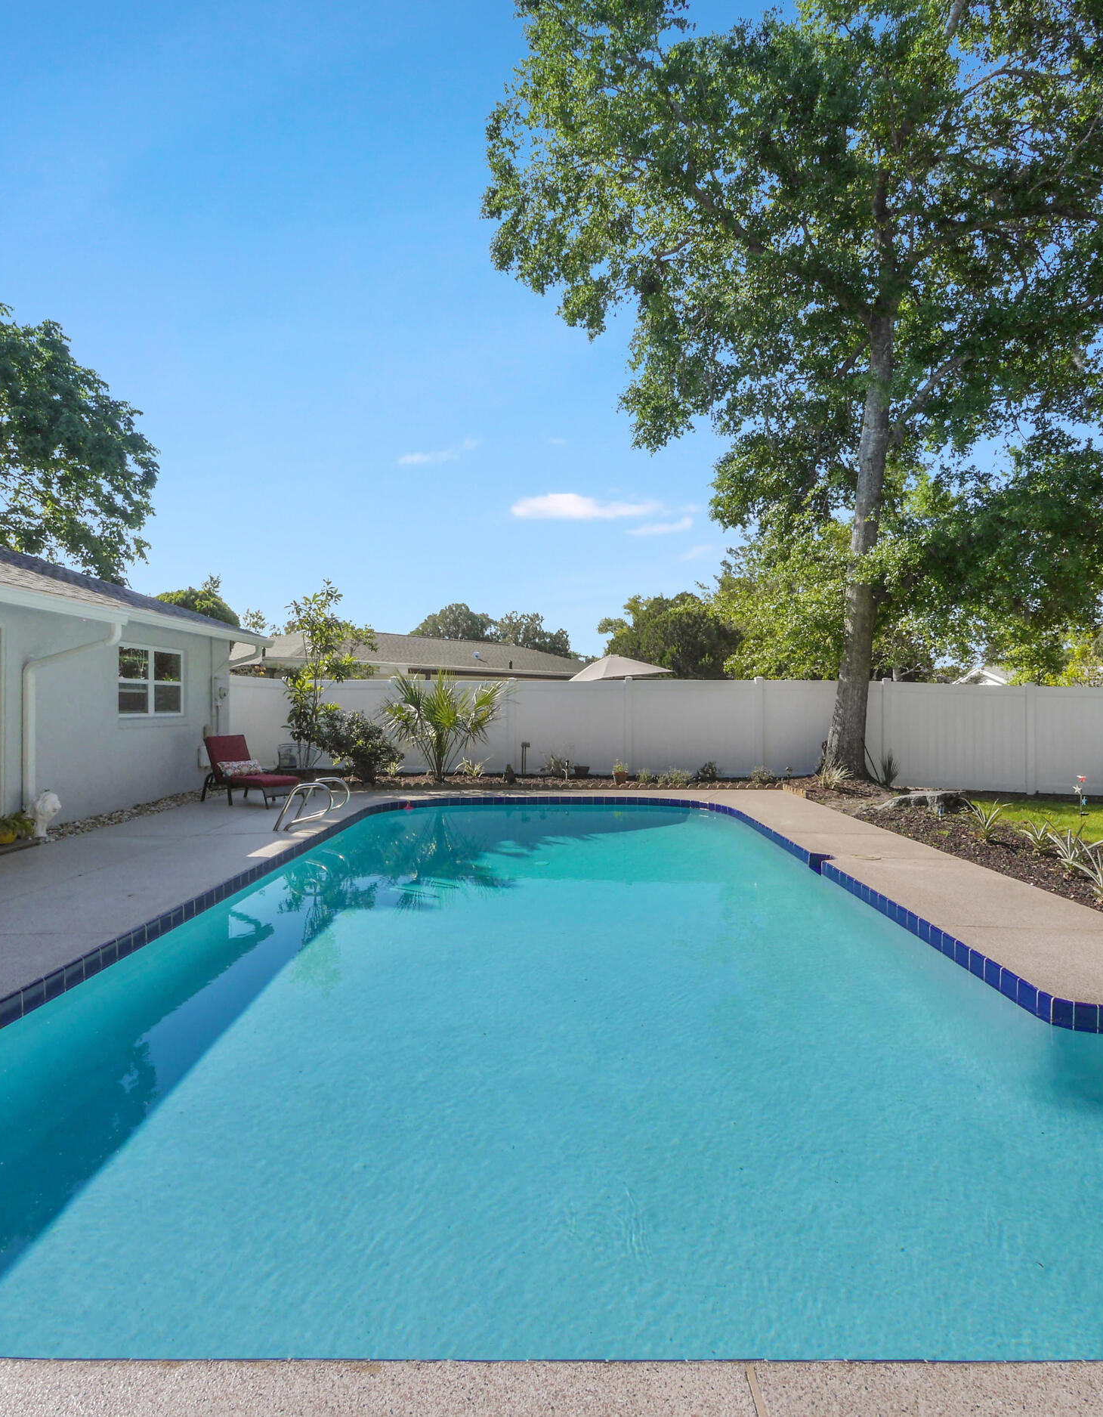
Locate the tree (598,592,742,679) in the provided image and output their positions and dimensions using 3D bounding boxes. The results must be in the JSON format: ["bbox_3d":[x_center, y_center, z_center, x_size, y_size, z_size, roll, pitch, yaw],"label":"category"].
[{"bbox_3d":[4.050,-1.300,26.000,4.900,5.300,4.600,0,0,0],"label":"tree"}]

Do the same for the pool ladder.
[{"bbox_3d":[-2.670,1.060,8.550,0.660,0.520,0.560,0,0,0],"label":"pool ladder"}]

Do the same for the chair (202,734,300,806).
[{"bbox_3d":[-4.090,0.860,10.500,1.580,0.920,0.650,0,0,35],"label":"chair"}]

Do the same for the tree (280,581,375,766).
[{"bbox_3d":[-4.170,-0.620,14.200,1.650,3.450,1.500,0,0,0],"label":"tree"}]

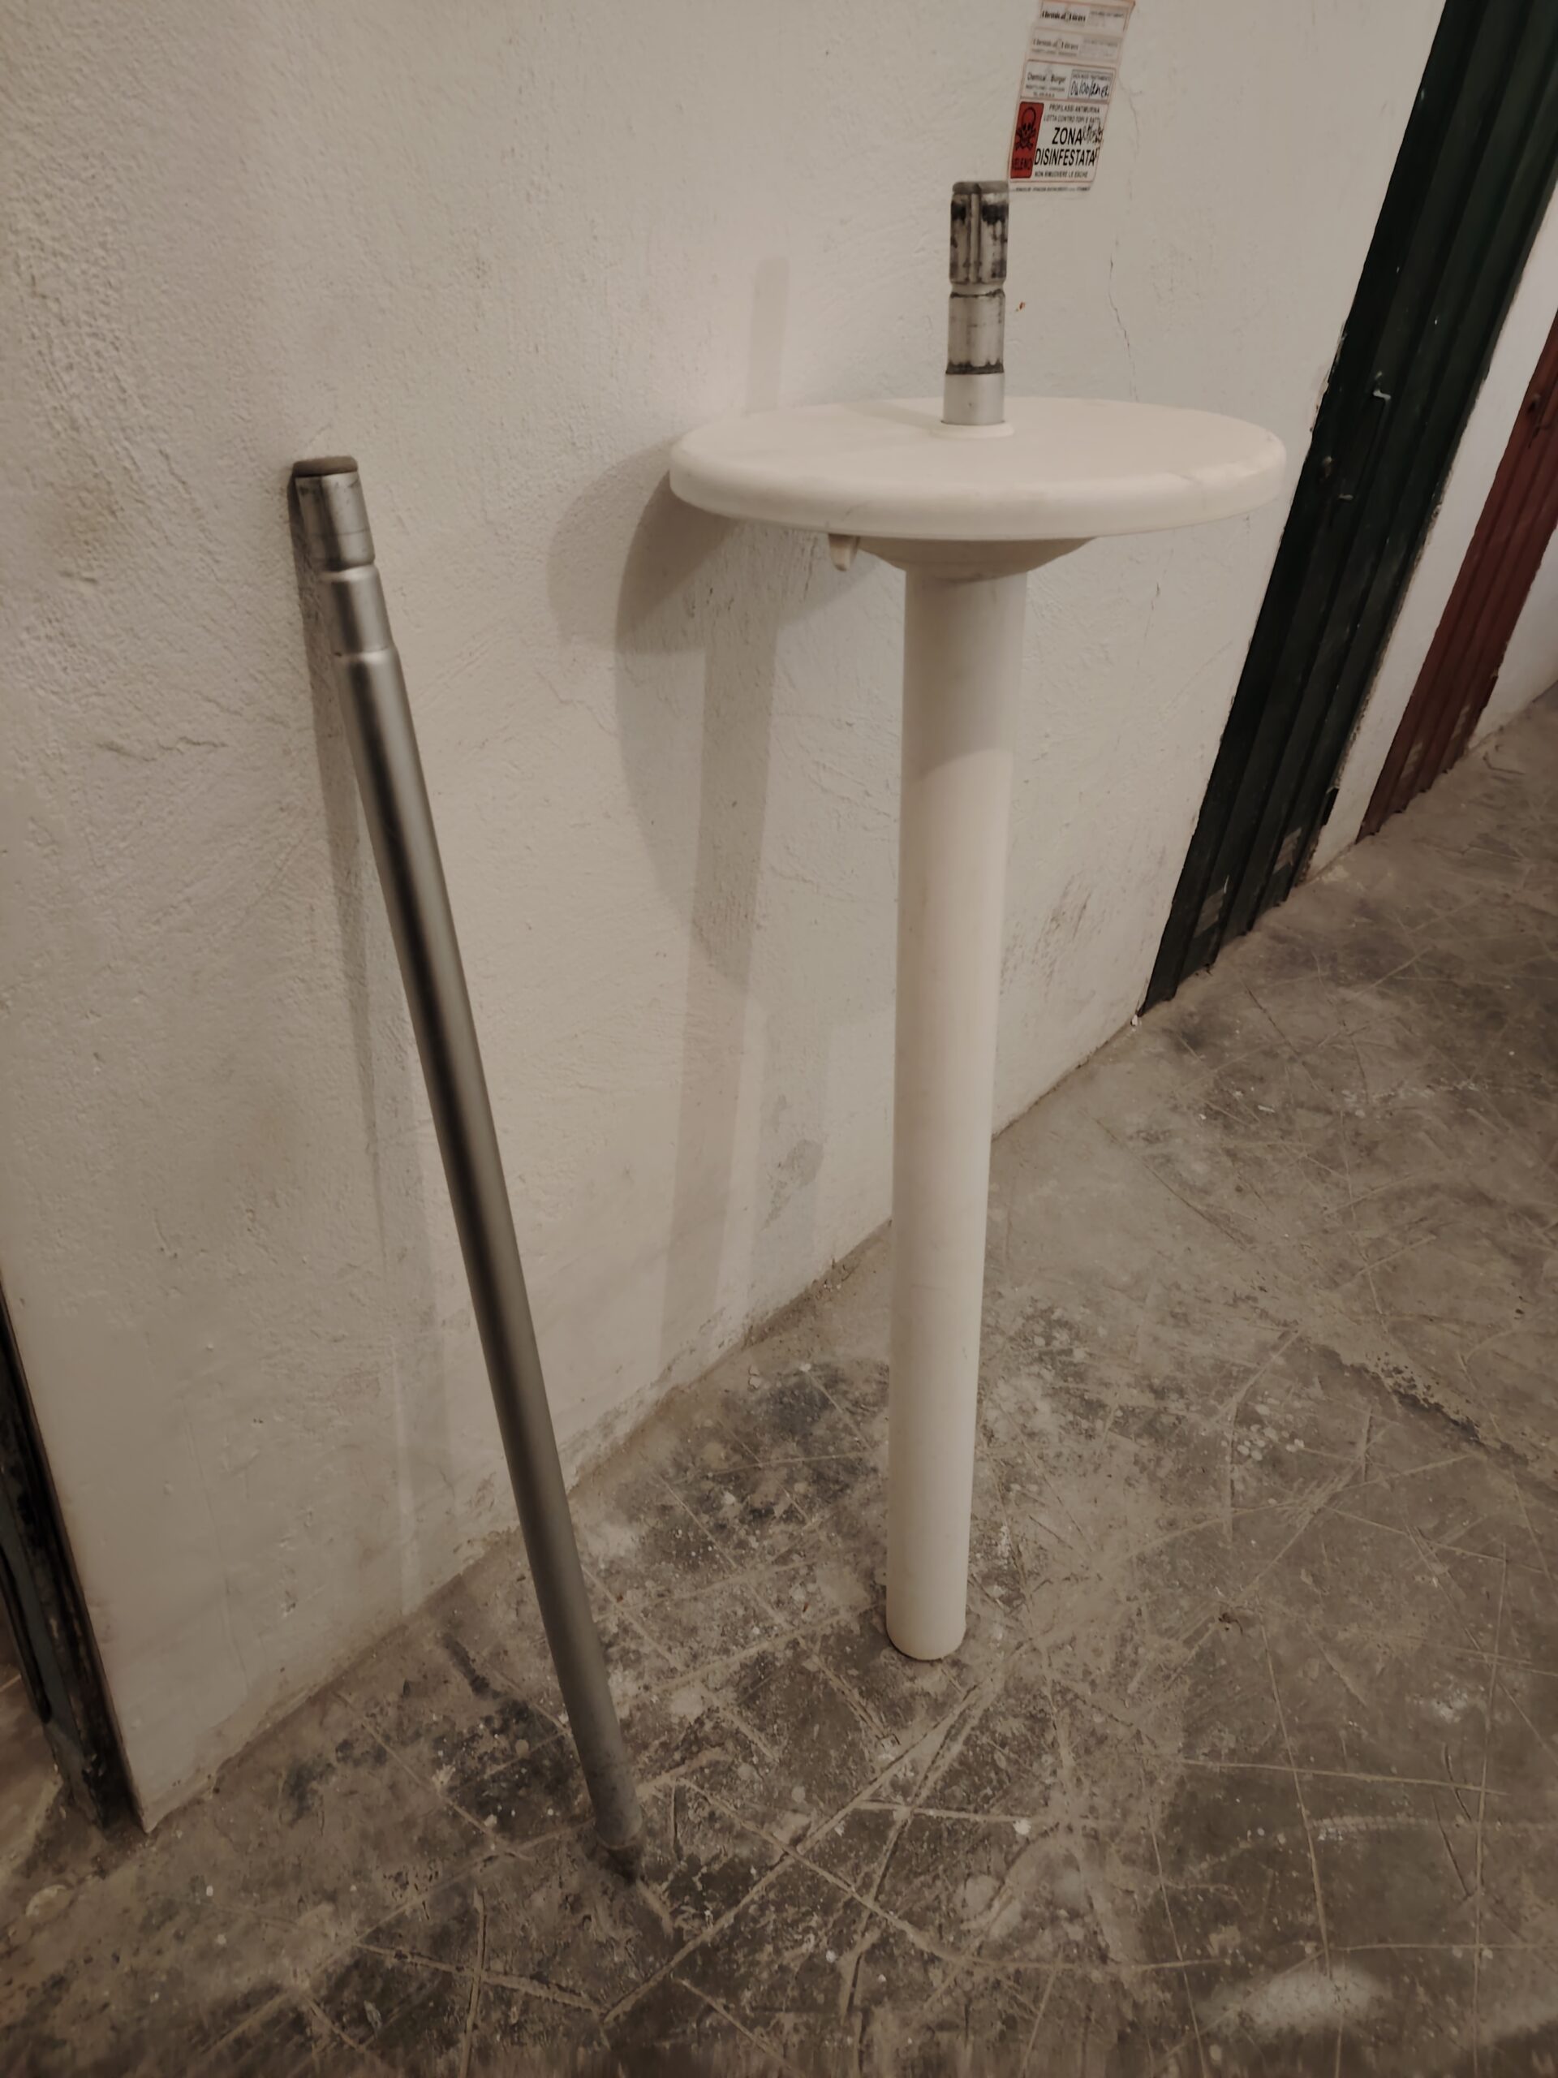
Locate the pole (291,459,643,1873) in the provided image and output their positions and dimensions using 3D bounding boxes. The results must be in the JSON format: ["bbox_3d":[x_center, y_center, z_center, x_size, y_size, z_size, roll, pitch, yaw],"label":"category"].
[{"bbox_3d":[-0.213,0.213,1.128,0.042,1.241,0.042,15,33,36],"label":"pole"}]

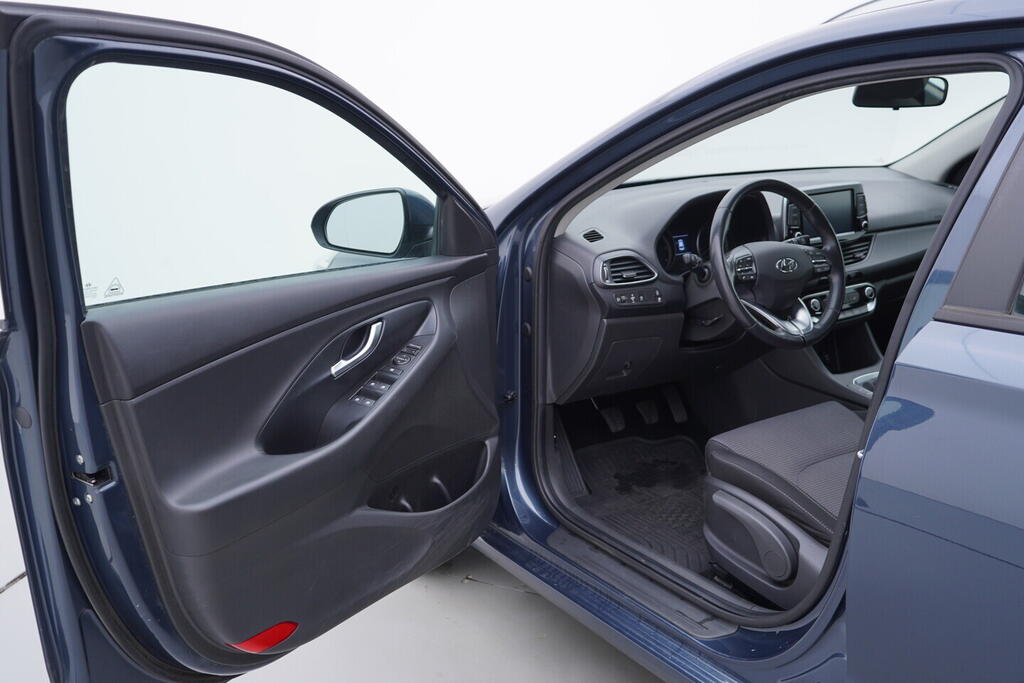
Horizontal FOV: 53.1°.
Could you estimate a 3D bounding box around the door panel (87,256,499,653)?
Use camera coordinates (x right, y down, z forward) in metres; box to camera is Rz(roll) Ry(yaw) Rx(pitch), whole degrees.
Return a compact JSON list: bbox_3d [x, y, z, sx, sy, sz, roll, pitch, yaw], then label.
[{"bbox_3d":[-0.326,0.211,1.996,0.140,0.670,1.000,9,16,36],"label":"door panel"}]

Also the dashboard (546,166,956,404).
[{"bbox_3d":[0.690,-0.204,2.758,1.420,0.500,0.560,-7,14,-29],"label":"dashboard"}]

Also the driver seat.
[{"bbox_3d":[0.816,0.055,1.843,0.530,1.000,0.850,-7,14,-29],"label":"driver seat"}]

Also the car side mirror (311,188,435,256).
[{"bbox_3d":[-0.307,-0.268,2.256,0.238,0.158,0.145,5,13,20],"label":"car side mirror"}]

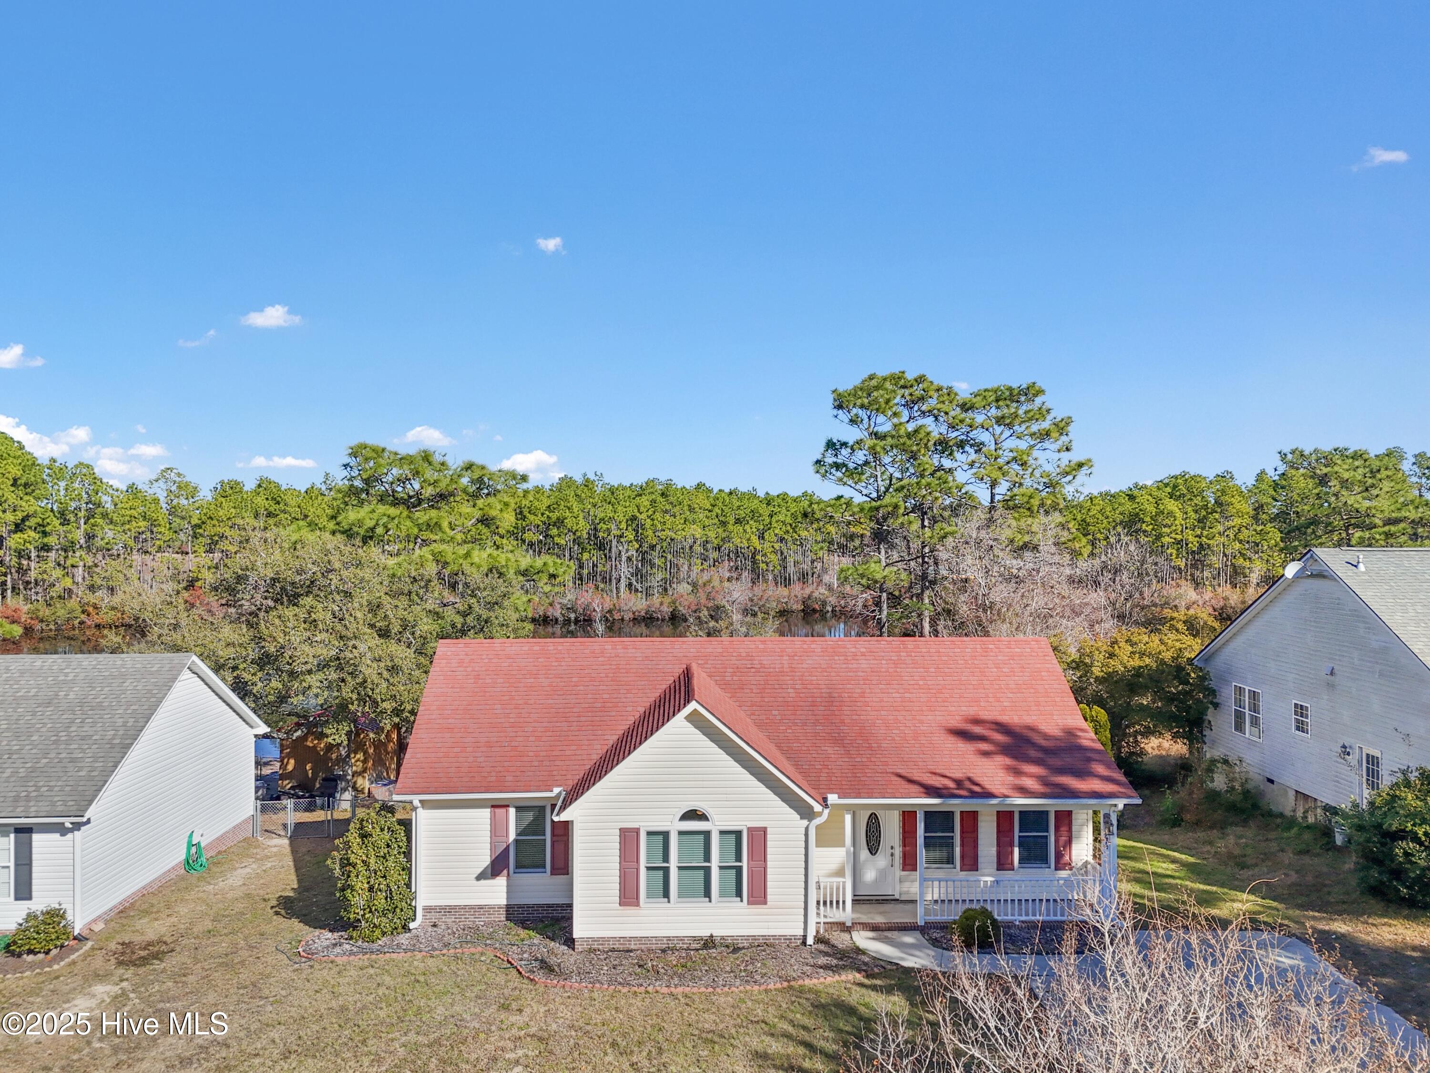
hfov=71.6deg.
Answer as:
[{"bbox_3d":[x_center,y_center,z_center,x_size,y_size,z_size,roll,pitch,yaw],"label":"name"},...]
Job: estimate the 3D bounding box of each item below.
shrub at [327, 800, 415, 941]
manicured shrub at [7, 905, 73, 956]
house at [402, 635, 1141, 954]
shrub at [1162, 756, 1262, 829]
[{"bbox_3d":[-7.080,6.780,20.400,1.750,2.700,1.650,0,0,0],"label":"shrub"},{"bbox_3d":[-13.384,7.670,19.650,1.300,0.920,1.150,0,0,0],"label":"manicured shrub"},{"bbox_3d":[0.861,5.254,23.838,15.383,5.492,9.583,0,0,-2],"label":"house"},{"bbox_3d":[14.775,7.500,29.500,2.800,1.750,2.300,0,0,0],"label":"shrub"}]

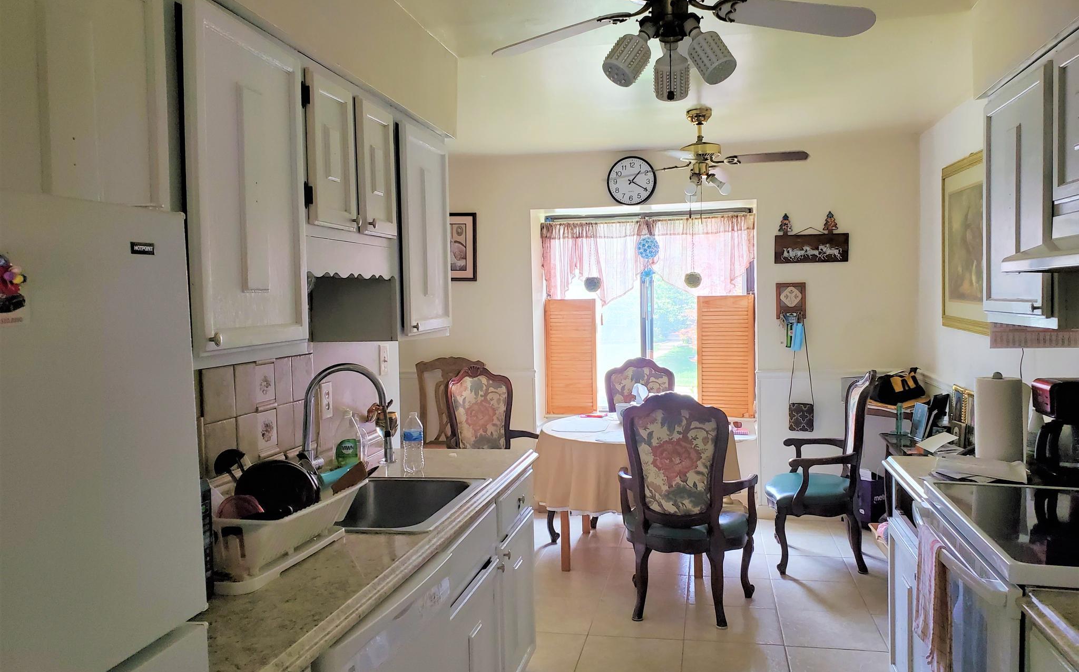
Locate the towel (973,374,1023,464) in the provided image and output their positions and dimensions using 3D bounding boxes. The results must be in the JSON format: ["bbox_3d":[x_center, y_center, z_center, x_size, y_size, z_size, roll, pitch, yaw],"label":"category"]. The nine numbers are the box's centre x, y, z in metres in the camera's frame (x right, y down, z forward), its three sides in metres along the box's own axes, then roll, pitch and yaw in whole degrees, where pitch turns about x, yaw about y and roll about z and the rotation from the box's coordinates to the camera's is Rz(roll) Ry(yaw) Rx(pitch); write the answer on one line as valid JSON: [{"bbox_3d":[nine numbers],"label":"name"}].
[{"bbox_3d":[1.393,0.269,2.460,0.145,0.295,0.145,-1,3,12],"label":"towel"}]

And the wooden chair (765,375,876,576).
[{"bbox_3d":[1.554,0.723,4.501,0.598,1.060,0.600,-1,3,13],"label":"wooden chair"}]

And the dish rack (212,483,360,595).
[{"bbox_3d":[-0.638,0.418,1.793,0.320,0.140,0.450,-1,3,12],"label":"dish rack"}]

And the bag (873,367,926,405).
[{"bbox_3d":[2.150,0.298,4.820,0.300,0.230,0.220,-1,3,13],"label":"bag"}]

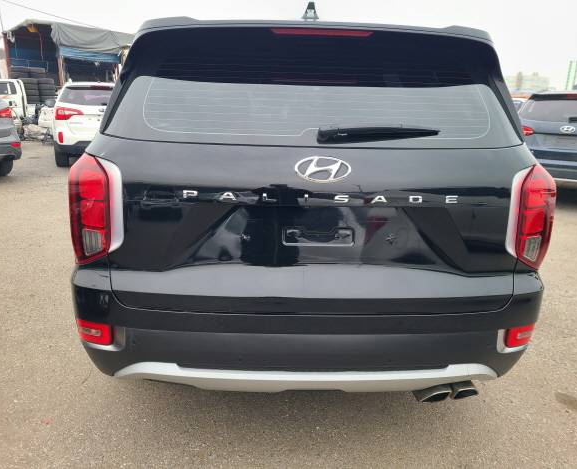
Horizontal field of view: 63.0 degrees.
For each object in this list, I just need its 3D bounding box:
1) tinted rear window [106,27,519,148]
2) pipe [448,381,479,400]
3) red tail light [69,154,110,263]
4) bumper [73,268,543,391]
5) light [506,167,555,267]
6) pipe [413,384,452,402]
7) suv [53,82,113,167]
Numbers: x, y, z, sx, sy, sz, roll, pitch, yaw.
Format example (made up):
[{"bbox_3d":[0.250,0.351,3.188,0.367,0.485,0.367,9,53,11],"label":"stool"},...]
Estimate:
[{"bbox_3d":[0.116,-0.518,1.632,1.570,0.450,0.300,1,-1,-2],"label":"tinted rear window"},{"bbox_3d":[0.655,0.575,1.835,0.113,0.065,0.160,1,16,-2],"label":"pipe"},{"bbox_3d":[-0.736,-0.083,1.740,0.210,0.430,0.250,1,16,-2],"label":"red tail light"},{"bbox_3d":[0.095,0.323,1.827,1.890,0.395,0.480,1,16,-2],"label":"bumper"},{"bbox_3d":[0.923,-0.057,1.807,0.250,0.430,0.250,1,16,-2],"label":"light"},{"bbox_3d":[0.540,0.578,1.811,0.115,0.065,0.160,1,16,-2],"label":"pipe"},{"bbox_3d":[-4.139,-2.669,10.996,1.885,1.710,4.685,-3,16,-16],"label":"suv"}]

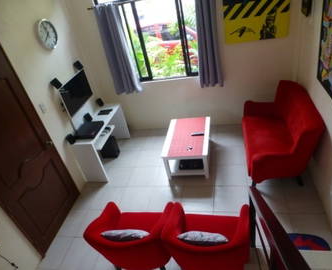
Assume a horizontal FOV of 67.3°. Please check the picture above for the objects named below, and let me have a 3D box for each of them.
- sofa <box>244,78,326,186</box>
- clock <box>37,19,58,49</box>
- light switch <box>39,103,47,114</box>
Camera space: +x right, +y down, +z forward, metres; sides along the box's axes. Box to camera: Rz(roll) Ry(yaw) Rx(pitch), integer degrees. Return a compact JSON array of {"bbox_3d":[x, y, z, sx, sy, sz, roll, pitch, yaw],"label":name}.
[{"bbox_3d":[1.392,-0.028,3.198,0.720,0.860,1.220,-3,34,14],"label":"sofa"},{"bbox_3d":[-1.435,-1.231,3.059,0.050,0.315,0.315,-3,34,14],"label":"clock"},{"bbox_3d":[-1.441,-0.310,2.920,0.012,0.118,0.072,-3,34,14],"label":"light switch"}]

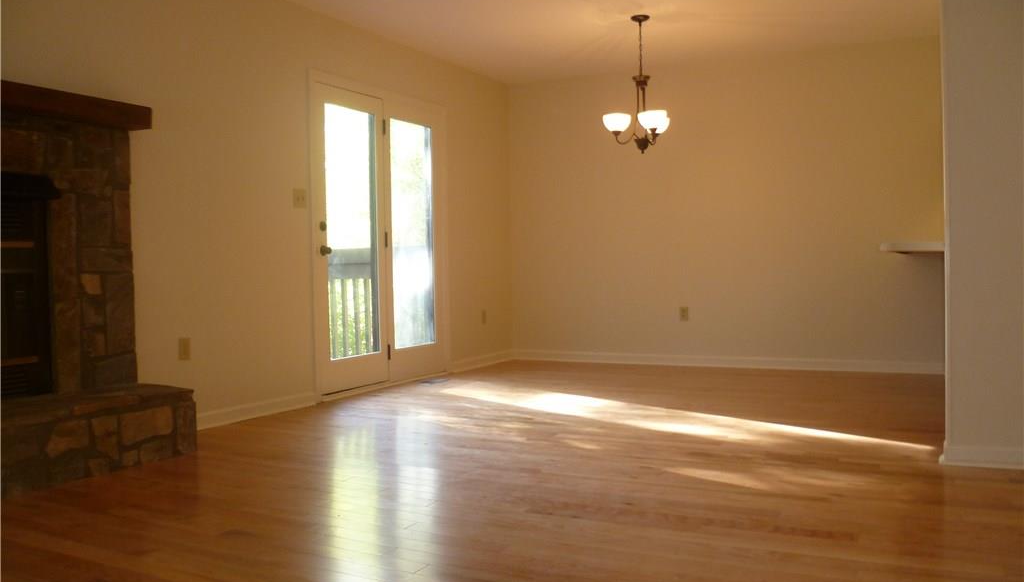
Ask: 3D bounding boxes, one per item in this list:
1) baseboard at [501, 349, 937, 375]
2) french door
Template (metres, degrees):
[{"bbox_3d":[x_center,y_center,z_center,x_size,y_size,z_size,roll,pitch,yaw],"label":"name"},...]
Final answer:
[{"bbox_3d":[1.596,0.566,6.705,3.538,0.092,0.018,0,2,25],"label":"baseboard"},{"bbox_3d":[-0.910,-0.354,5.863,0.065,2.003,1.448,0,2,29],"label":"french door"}]

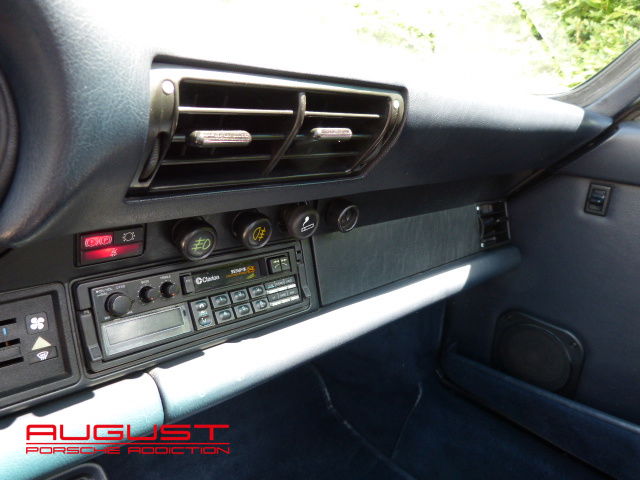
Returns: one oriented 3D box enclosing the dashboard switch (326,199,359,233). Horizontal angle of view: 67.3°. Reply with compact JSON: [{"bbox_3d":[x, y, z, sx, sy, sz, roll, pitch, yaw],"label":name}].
[{"bbox_3d":[0.020,-0.022,0.439,0.027,0.027,0.019,-11,31,-40],"label":"dashboard switch"}]

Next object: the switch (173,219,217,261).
[{"bbox_3d":[-0.090,-0.001,0.345,0.027,0.027,0.019,-11,31,-40],"label":"switch"}]

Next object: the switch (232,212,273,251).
[{"bbox_3d":[-0.053,-0.008,0.376,0.027,0.027,0.019,-11,31,-40],"label":"switch"}]

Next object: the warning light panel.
[{"bbox_3d":[-0.137,0.002,0.316,0.043,0.024,0.010,-11,30,-40],"label":"warning light panel"}]

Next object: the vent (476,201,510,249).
[{"bbox_3d":[0.227,-0.020,0.654,0.080,0.063,0.022,-11,10,-40],"label":"vent"}]

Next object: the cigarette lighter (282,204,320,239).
[{"bbox_3d":[-0.017,-0.017,0.405,0.027,0.027,0.019,-11,31,-40],"label":"cigarette lighter"}]

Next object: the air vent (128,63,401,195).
[{"bbox_3d":[-0.034,-0.083,0.351,0.211,0.088,0.036,-11,46,-40],"label":"air vent"}]

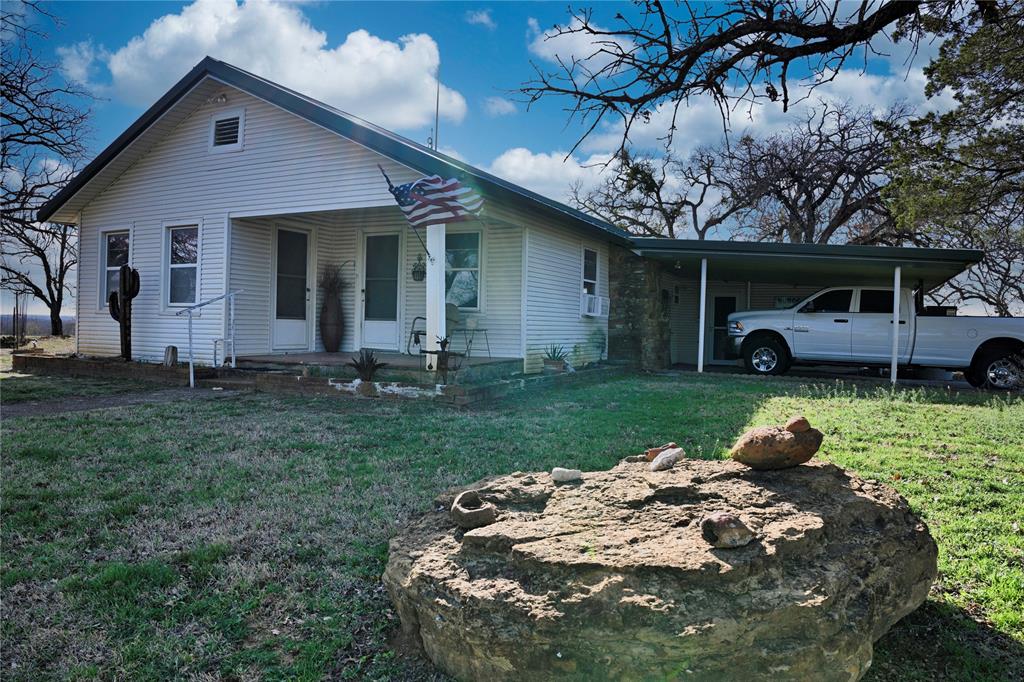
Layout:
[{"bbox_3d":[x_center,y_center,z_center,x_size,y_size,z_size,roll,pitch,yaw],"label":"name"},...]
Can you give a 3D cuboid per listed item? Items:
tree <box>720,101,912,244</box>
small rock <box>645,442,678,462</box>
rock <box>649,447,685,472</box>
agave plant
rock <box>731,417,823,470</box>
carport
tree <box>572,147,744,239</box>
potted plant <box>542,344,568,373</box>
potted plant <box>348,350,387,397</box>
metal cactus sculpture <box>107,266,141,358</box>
[{"bbox_3d":[13.709,-4.986,31.117,9.000,11.700,8.500,2,1,24],"label":"tree"},{"bbox_3d":[0.811,0.605,3.700,0.180,0.090,0.140,1,1,13],"label":"small rock"},{"bbox_3d":[0.815,0.625,3.600,0.185,0.115,0.130,1,1,13],"label":"rock"},{"bbox_3d":[-1.673,0.284,7.900,0.470,0.390,0.470,1,1,0],"label":"agave plant"},{"bbox_3d":[1.381,0.533,3.550,0.470,0.270,0.360,2,1,21],"label":"rock"},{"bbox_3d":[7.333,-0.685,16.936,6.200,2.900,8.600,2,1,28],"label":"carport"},{"bbox_3d":[6.766,-4.213,32.099,8.200,9.820,7.500,1,1,12],"label":"tree"},{"bbox_3d":[0.682,0.274,10.700,0.410,0.430,0.410,2,1,28],"label":"potted plant"},{"bbox_3d":[-1.679,0.365,7.900,0.450,0.530,0.450,1,1,0],"label":"potted plant"},{"bbox_3d":[-5.962,-0.439,10.500,0.550,1.480,0.260,2,1,28],"label":"metal cactus sculpture"}]

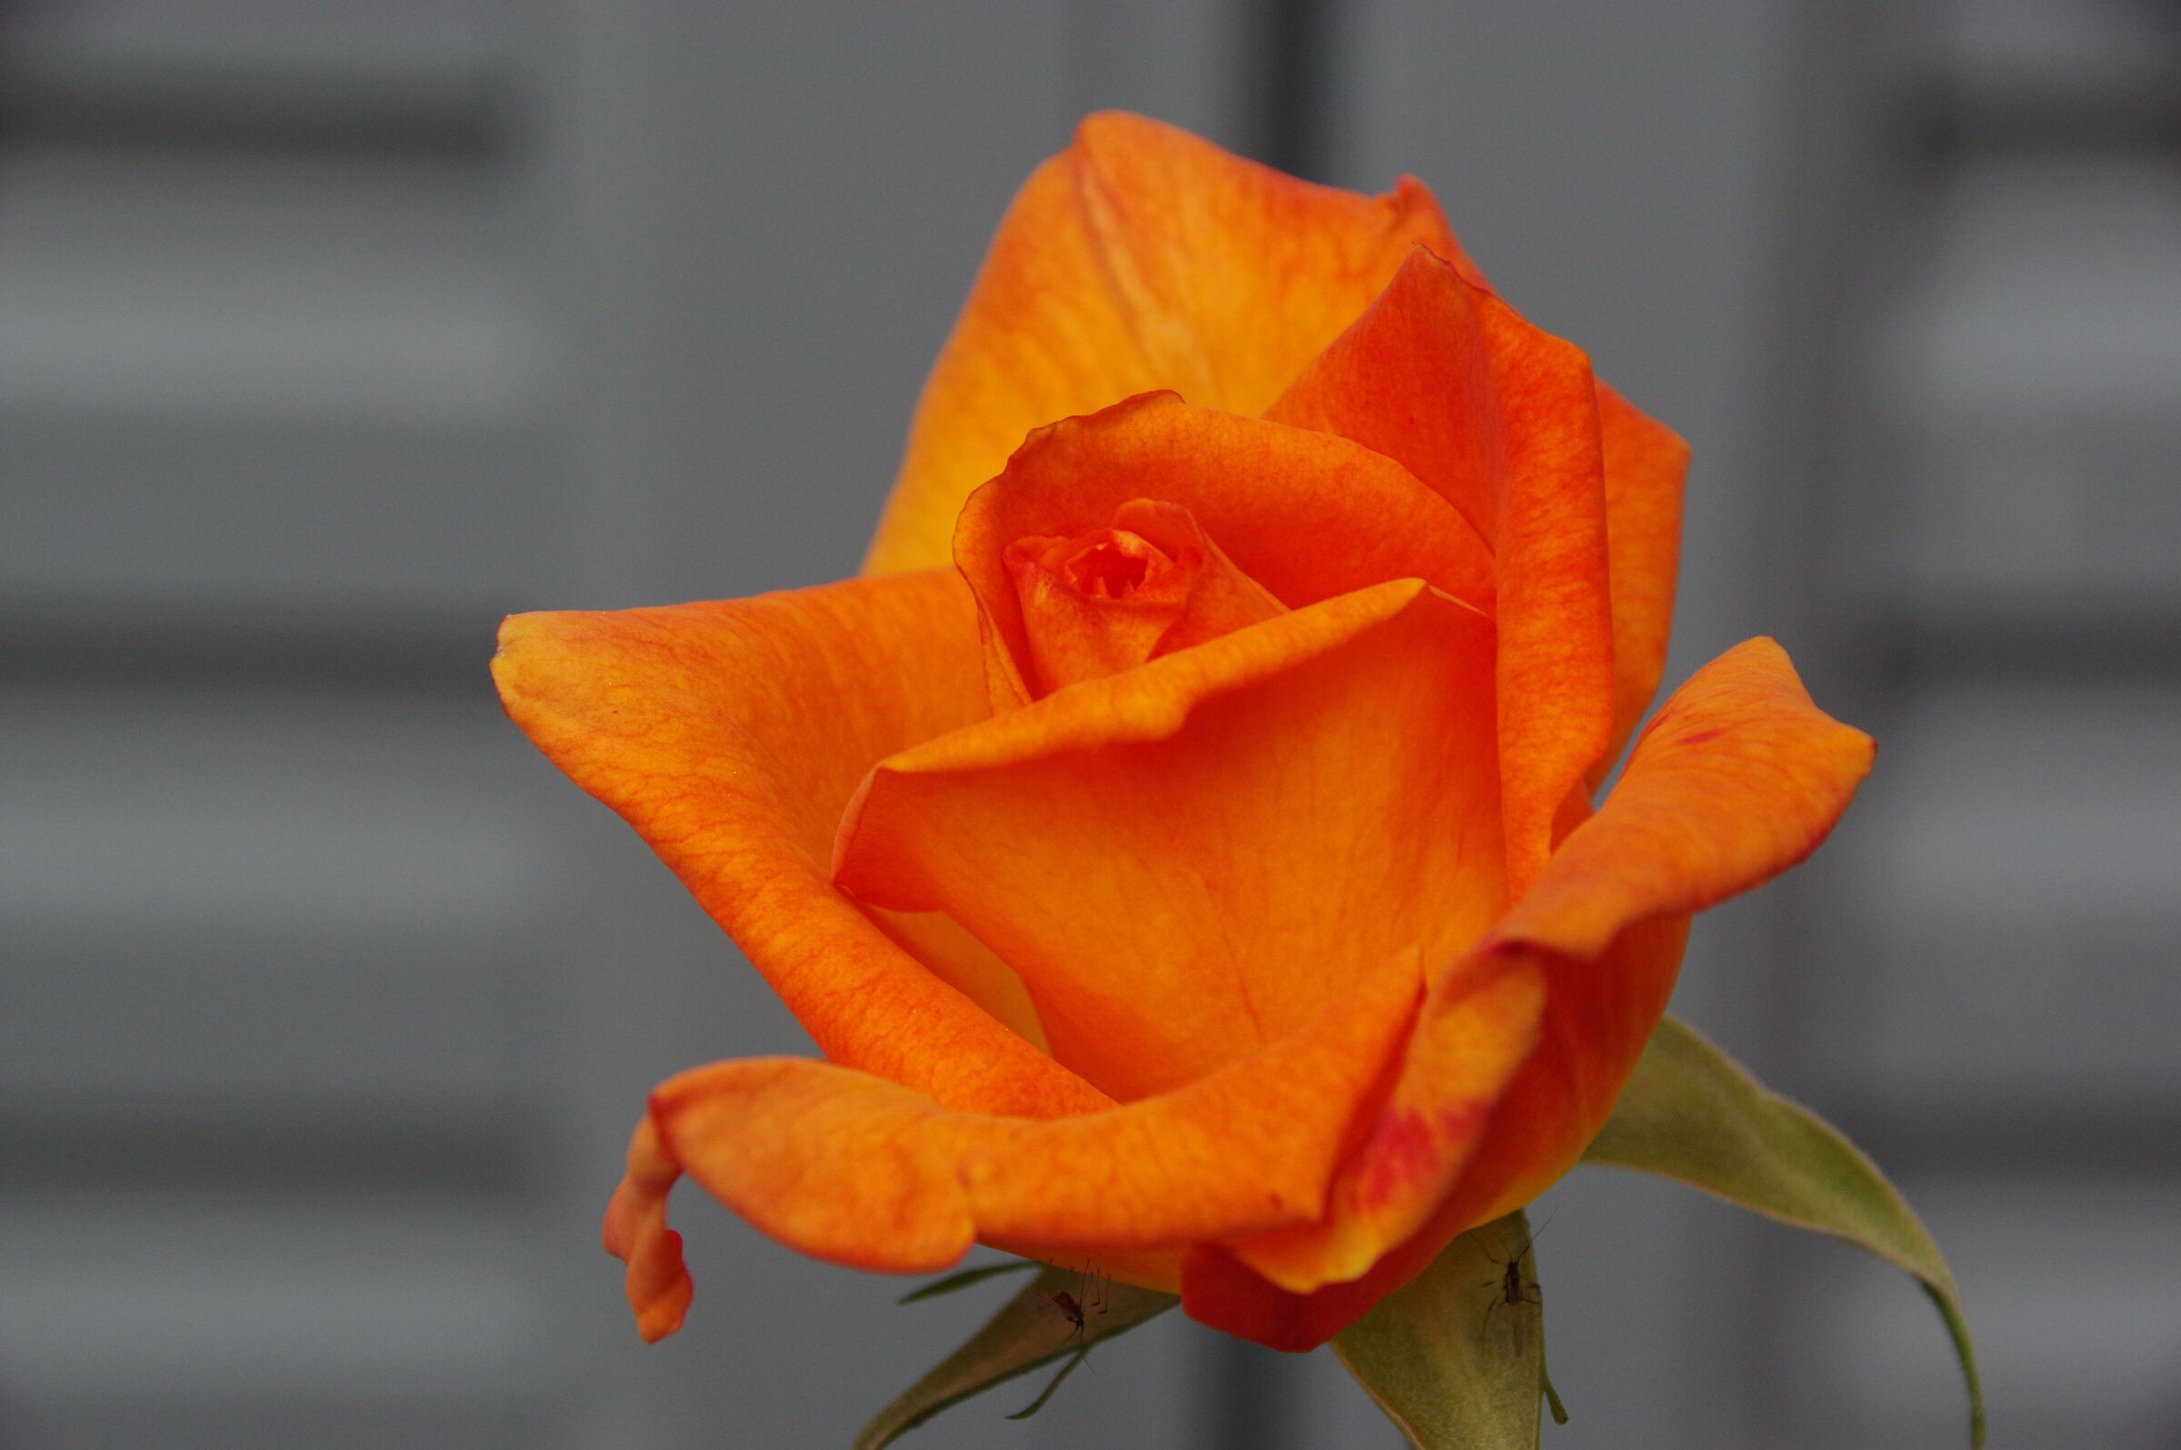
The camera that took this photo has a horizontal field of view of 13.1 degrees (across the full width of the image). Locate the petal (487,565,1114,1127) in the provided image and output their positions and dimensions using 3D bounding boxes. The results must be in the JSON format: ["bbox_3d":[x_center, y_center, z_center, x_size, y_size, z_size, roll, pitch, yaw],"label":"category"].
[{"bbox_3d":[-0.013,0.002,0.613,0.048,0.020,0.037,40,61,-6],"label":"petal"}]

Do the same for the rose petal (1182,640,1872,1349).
[{"bbox_3d":[0.028,0.018,0.610,0.046,0.039,0.034,4,29,-31],"label":"rose petal"}]

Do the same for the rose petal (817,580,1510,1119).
[{"bbox_3d":[0.008,0.012,0.613,0.043,0.039,0.025,-14,26,17],"label":"rose petal"}]

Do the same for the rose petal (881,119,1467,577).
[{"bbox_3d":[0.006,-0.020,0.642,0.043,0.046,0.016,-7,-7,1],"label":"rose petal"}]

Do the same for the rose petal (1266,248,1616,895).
[{"bbox_3d":[0.023,-0.009,0.625,0.029,0.041,0.024,7,13,20],"label":"rose petal"}]

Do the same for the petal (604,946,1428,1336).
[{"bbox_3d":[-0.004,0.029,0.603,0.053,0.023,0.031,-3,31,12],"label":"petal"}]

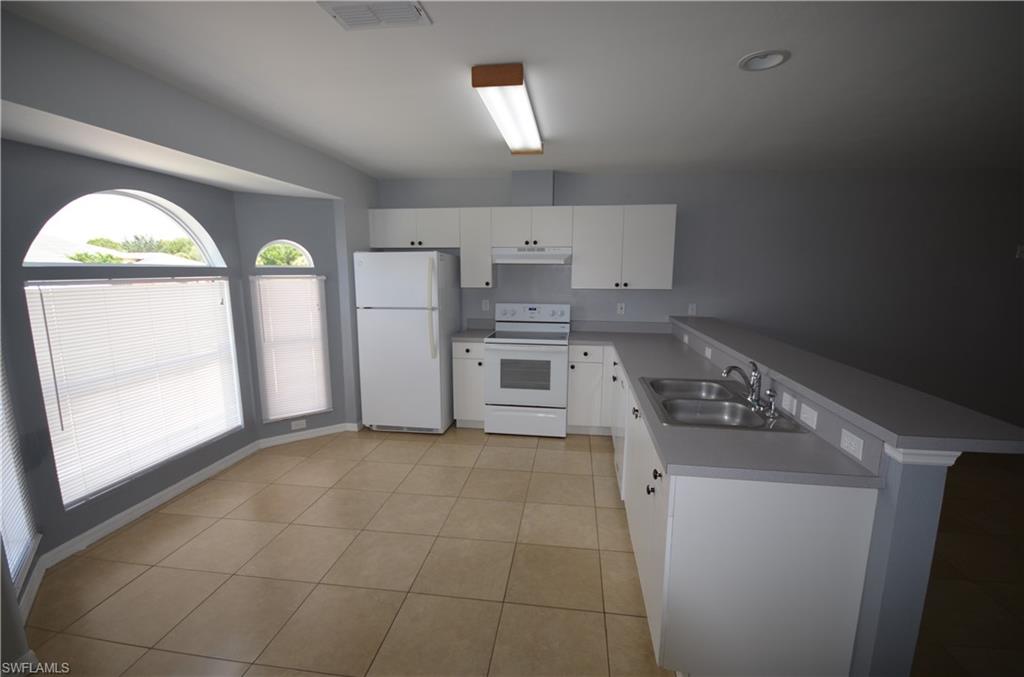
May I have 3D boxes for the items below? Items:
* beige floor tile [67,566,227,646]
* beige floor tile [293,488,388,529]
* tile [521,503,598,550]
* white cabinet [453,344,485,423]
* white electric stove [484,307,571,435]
[{"bbox_3d":[-1.677,1.240,1.996,0.462,0.010,0.445,1,9,8],"label":"beige floor tile"},{"bbox_3d":[-1.080,1.102,2.763,0.457,0.010,0.437,1,9,8],"label":"beige floor tile"},{"bbox_3d":[0.286,1.129,2.569,0.458,0.010,0.445,1,9,8],"label":"tile"},{"bbox_3d":[-0.360,0.388,4.281,0.300,0.785,0.570,1,9,8],"label":"white cabinet"},{"bbox_3d":[0.163,0.280,4.136,0.763,1.180,0.645,1,9,8],"label":"white electric stove"}]

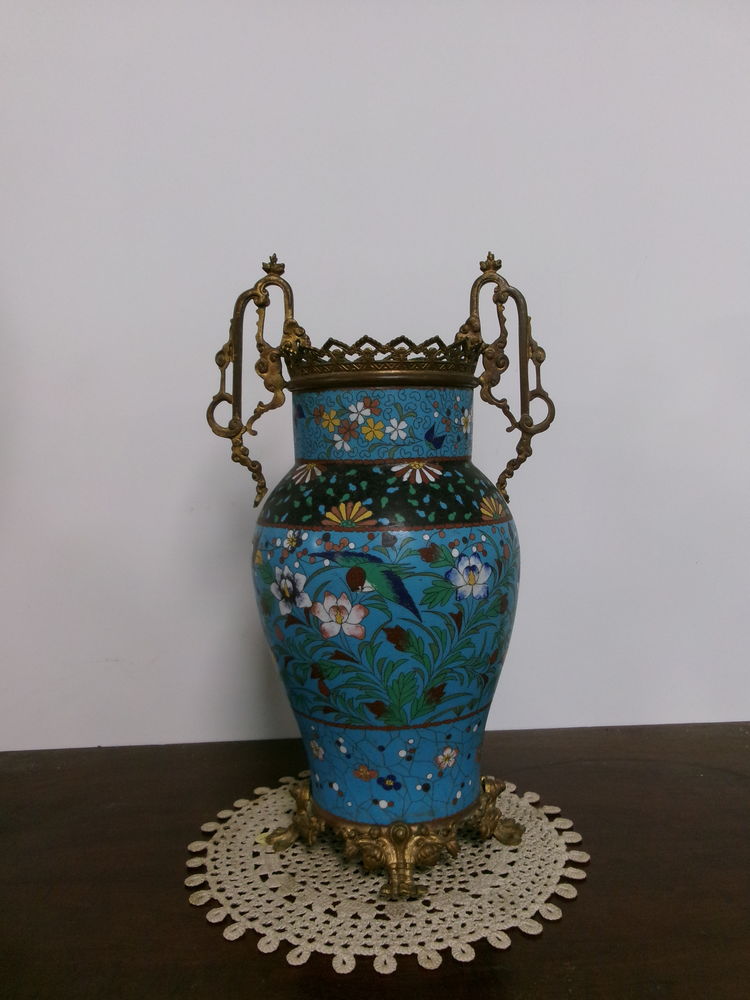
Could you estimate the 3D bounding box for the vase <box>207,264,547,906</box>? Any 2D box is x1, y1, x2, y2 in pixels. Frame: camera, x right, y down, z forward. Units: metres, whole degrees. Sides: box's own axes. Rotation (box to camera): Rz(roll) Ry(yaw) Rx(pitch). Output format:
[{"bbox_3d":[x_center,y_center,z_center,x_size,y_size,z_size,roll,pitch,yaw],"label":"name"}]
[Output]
[{"bbox_3d":[0.009,0.036,0.576,0.243,0.416,0.190,-2,5,0],"label":"vase"}]

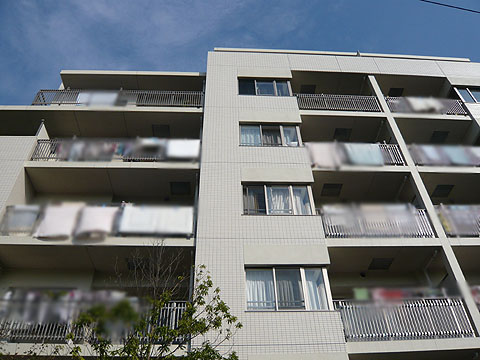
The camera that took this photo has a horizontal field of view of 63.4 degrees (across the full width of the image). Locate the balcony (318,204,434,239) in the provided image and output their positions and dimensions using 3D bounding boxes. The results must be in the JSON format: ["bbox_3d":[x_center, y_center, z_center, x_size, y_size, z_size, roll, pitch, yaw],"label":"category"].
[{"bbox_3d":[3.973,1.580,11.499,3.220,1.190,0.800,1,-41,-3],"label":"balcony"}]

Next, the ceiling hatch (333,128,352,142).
[{"bbox_3d":[3.975,-1.769,15.105,0.640,0.060,0.660,1,-42,-3],"label":"ceiling hatch"}]

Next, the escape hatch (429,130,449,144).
[{"bbox_3d":[7.867,-1.702,15.374,0.630,0.060,0.660,1,-42,-3],"label":"escape hatch"}]

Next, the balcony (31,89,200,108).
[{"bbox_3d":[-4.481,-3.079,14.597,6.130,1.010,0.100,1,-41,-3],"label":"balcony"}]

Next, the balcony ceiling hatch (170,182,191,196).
[{"bbox_3d":[-1.990,0.258,12.913,0.630,0.060,0.660,1,-42,-3],"label":"balcony ceiling hatch"}]

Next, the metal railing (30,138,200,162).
[{"bbox_3d":[-4.027,-0.970,12.799,5.370,1.010,0.100,1,-41,-3],"label":"metal railing"}]

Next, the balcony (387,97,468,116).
[{"bbox_3d":[7.275,-2.888,15.209,3.000,0.970,0.070,1,-41,-3],"label":"balcony"}]

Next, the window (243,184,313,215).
[{"bbox_3d":[1.146,0.597,11.721,2.120,1.130,0.120,1,-41,-3],"label":"window"}]

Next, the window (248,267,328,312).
[{"bbox_3d":[1.233,2.753,9.860,2.140,1.150,0.120,1,-41,-3],"label":"window"}]

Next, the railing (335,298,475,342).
[{"bbox_3d":[4.028,3.402,9.516,3.260,1.030,0.070,1,-41,-3],"label":"railing"}]

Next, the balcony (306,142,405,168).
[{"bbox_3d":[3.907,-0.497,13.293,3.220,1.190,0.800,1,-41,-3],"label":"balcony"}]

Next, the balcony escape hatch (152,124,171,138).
[{"bbox_3d":[-2.983,-1.851,14.741,0.630,0.060,0.660,1,-42,-3],"label":"balcony escape hatch"}]

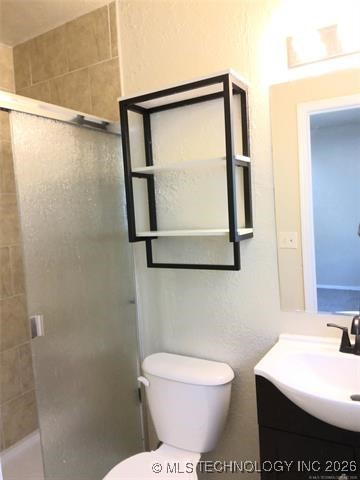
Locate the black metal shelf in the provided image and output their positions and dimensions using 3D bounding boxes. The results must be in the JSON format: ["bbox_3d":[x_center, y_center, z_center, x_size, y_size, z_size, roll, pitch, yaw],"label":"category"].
[{"bbox_3d":[0.028,-0.246,1.551,0.510,0.749,0.194,0,5,31],"label":"black metal shelf"}]

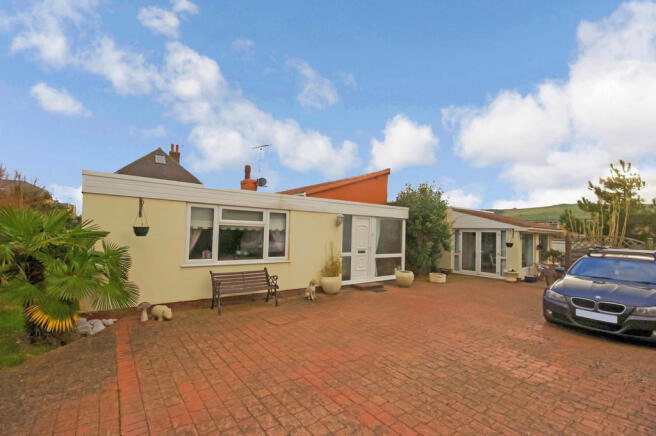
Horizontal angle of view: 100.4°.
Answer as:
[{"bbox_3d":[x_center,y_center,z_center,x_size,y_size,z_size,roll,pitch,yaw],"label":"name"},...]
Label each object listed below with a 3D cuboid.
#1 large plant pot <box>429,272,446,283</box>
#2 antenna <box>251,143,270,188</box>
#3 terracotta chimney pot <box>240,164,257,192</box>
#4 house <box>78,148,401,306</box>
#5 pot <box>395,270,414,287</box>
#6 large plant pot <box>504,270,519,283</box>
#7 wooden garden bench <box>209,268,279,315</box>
[{"bbox_3d":[3.904,2.122,9.690,0.600,0.340,0.380,0,-3,22],"label":"large plant pot"},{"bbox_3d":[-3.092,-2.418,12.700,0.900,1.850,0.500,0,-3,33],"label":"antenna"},{"bbox_3d":[-3.683,-1.860,12.700,0.550,1.220,0.550,3,-3,-35],"label":"terracotta chimney pot"},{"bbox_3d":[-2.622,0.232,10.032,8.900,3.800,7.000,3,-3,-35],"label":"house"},{"bbox_3d":[2.504,1.961,8.867,0.580,0.500,0.580,1,-3,16],"label":"pot"},{"bbox_3d":[6.931,2.185,10.317,0.490,0.420,0.490,0,-3,34],"label":"large plant pot"},{"bbox_3d":[-1.800,1.566,5.969,1.280,0.790,0.630,3,-3,-35],"label":"wooden garden bench"}]

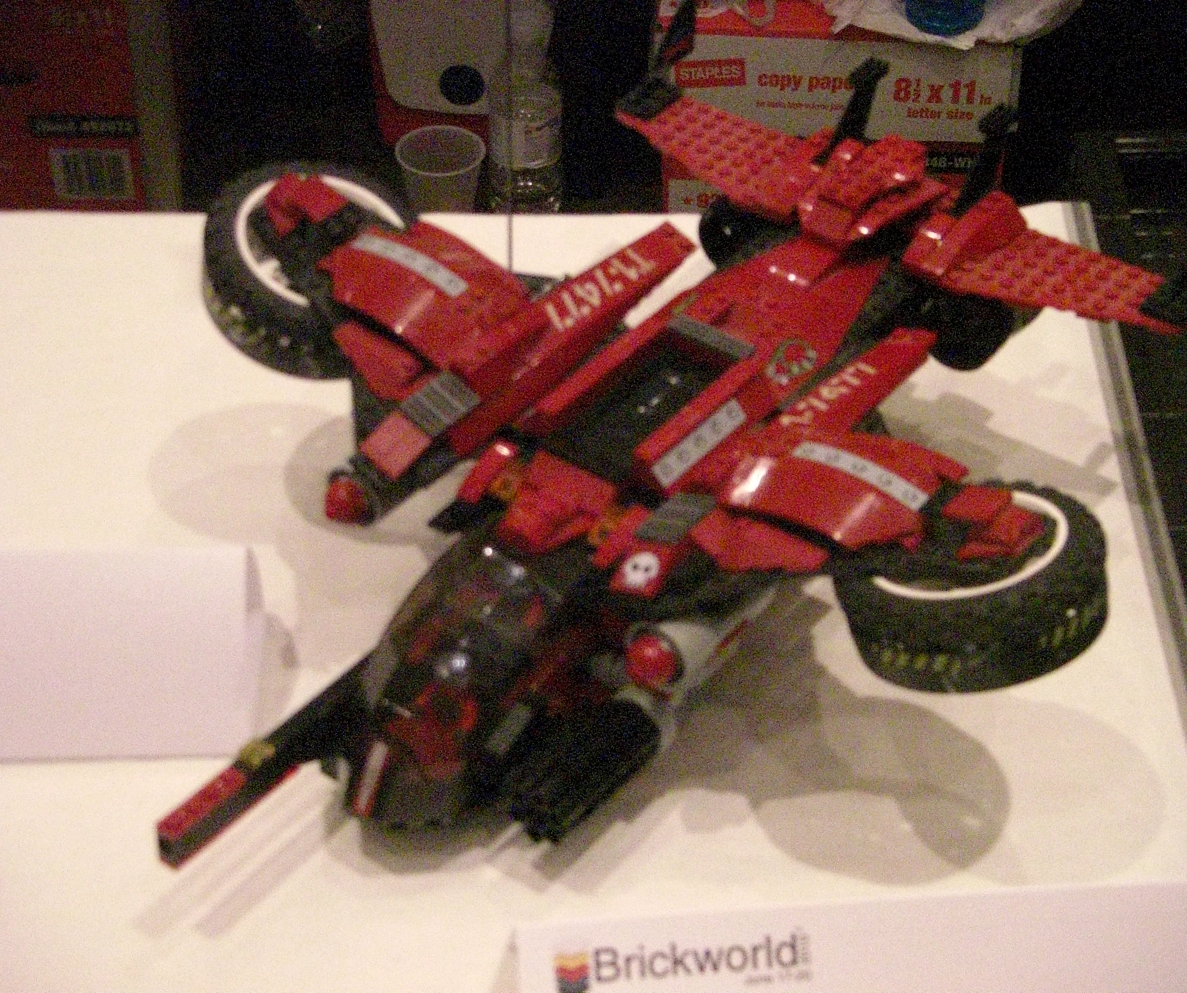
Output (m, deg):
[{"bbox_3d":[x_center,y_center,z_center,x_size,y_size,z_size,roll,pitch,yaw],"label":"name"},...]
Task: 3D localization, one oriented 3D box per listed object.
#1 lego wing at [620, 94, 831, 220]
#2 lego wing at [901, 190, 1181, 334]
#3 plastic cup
[{"bbox_3d":[0.048,-0.132,1.013,0.096,0.016,0.050,26,45,28],"label":"lego wing"},{"bbox_3d":[0.161,-0.078,0.946,0.097,0.016,0.050,26,45,28],"label":"lego wing"},{"bbox_3d":[-0.133,-0.264,2.401,0.079,0.098,0.079,0,39,0],"label":"plastic cup"}]

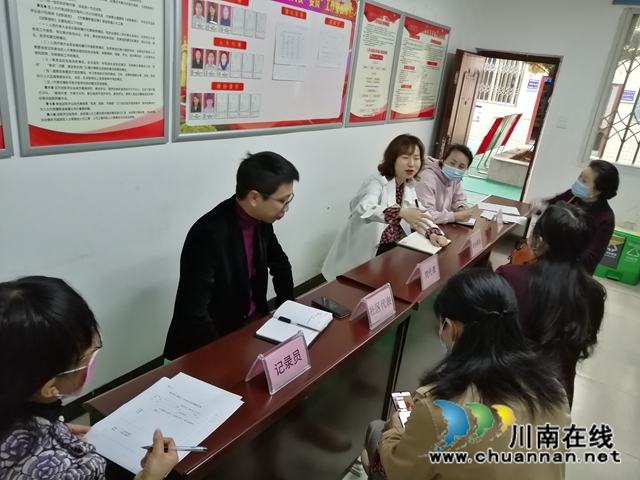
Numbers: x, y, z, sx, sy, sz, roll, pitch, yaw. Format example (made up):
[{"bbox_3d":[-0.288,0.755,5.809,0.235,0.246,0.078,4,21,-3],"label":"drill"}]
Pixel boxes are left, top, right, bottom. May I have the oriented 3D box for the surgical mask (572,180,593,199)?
[{"bbox_3d":[1.654,-0.321,3.160,0.080,0.110,0.135,4,20,-7],"label":"surgical mask"}]

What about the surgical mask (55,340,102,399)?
[{"bbox_3d":[-0.500,0.281,1.060,0.140,0.115,0.085,29,-6,46],"label":"surgical mask"}]

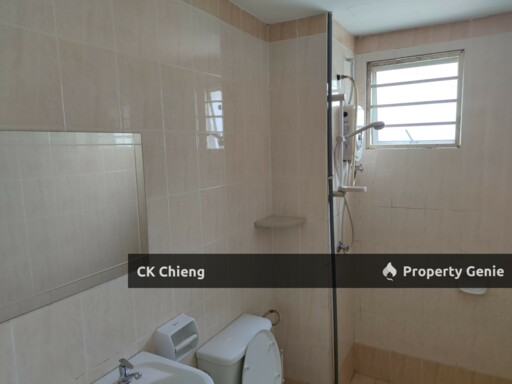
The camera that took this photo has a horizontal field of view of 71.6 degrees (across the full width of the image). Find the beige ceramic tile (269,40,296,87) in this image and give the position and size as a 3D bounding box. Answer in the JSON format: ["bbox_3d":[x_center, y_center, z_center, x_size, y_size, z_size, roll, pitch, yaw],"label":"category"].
[{"bbox_3d":[0.155,-0.732,2.048,0.184,0.258,0.010,3,9,30],"label":"beige ceramic tile"}]

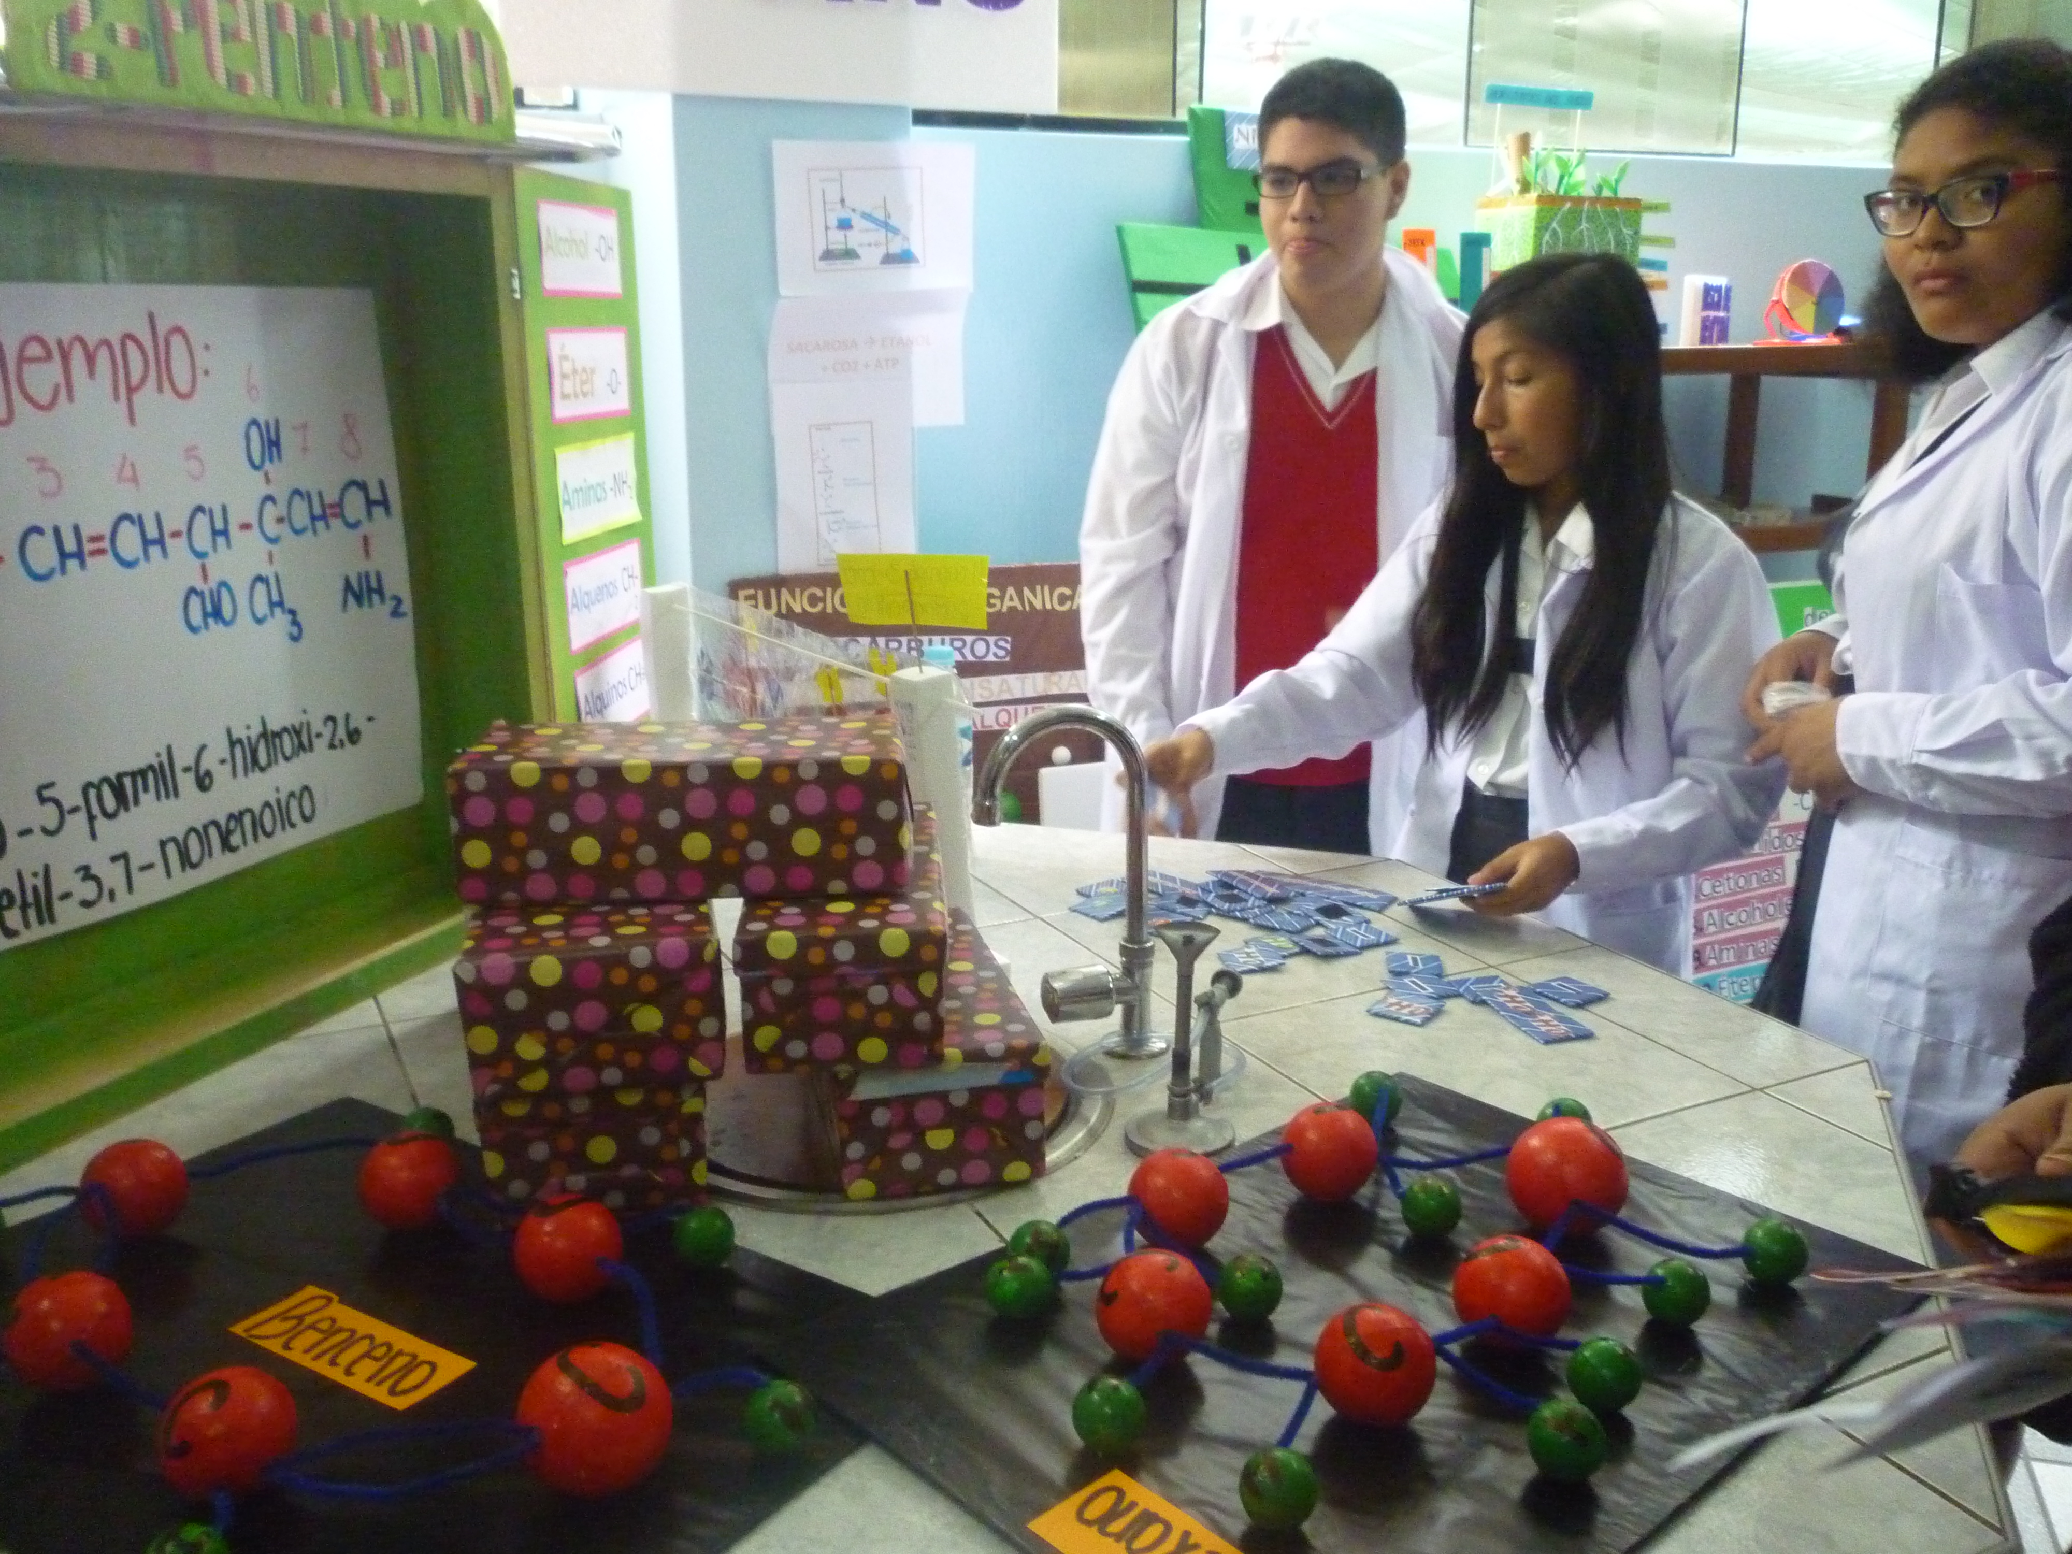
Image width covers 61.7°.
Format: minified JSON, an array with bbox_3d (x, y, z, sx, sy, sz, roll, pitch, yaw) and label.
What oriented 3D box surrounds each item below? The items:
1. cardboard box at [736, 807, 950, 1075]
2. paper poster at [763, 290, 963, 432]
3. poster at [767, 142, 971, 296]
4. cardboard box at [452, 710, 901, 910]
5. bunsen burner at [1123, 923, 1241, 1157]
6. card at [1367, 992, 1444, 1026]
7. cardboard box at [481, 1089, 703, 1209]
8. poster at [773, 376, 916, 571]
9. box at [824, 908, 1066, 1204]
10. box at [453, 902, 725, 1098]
[{"bbox_3d":[-0.135,0.106,1.247,0.133,0.089,0.307,-1,14,-5],"label":"cardboard box"},{"bbox_3d":[-0.246,-0.615,2.541,0.295,0.202,0.006,-5,15,-19],"label":"paper poster"},{"bbox_3d":[-0.231,-0.805,2.500,0.297,0.210,0.006,-5,15,-19],"label":"poster"},{"bbox_3d":[-0.239,0.021,1.218,0.296,0.095,0.134,-1,14,-5],"label":"cardboard box"},{"bbox_3d":[0.102,0.177,1.200,0.080,0.156,0.080,0,14,0],"label":"bunsen burner"},{"bbox_3d":[0.310,0.192,1.456,0.050,0.003,0.050,8,16,29],"label":"card"},{"bbox_3d":[-0.307,0.204,1.239,0.140,0.085,0.290,-3,14,-11],"label":"cardboard box"},{"bbox_3d":[-0.282,-0.439,2.572,0.210,0.288,0.006,-5,15,-19],"label":"poster"},{"bbox_3d":[-0.093,0.192,1.277,0.136,0.092,0.302,-3,14,-13],"label":"box"},{"bbox_3d":[-0.311,0.117,1.223,0.157,0.092,0.295,-3,14,-13],"label":"box"}]

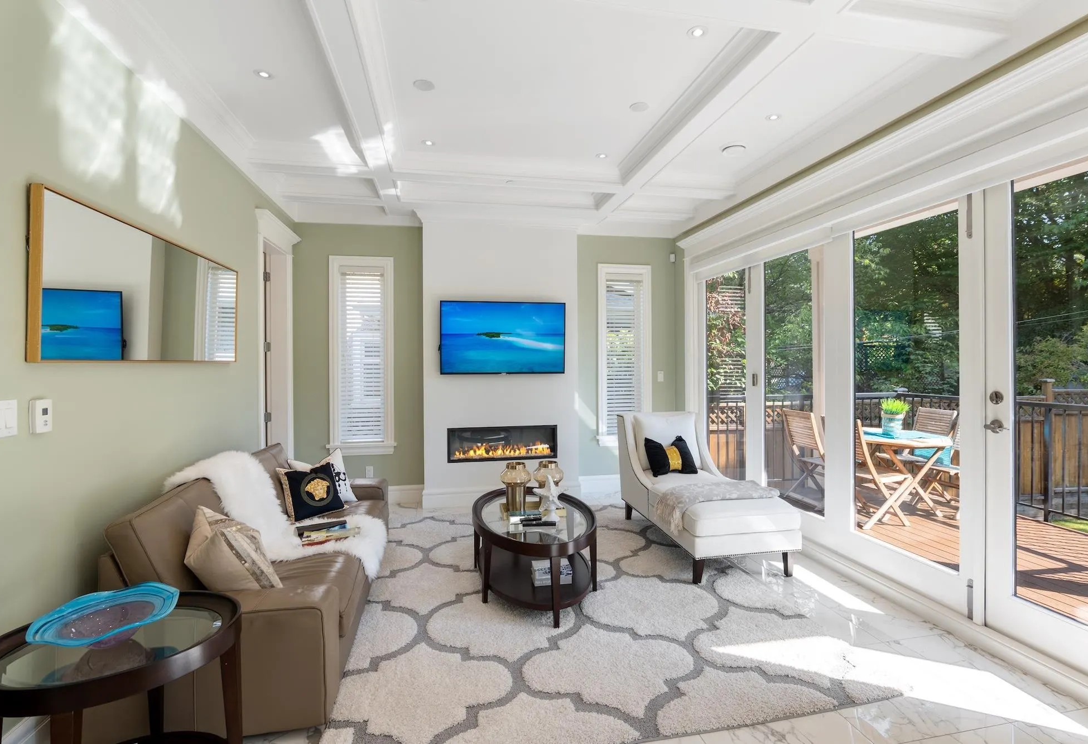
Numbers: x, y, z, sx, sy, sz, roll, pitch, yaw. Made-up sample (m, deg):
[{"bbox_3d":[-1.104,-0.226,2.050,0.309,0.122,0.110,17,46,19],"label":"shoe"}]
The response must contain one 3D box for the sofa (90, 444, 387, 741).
[{"bbox_3d":[-1.529,0.981,3.022,0.920,0.780,2.420,0,1,-12],"label":"sofa"}]

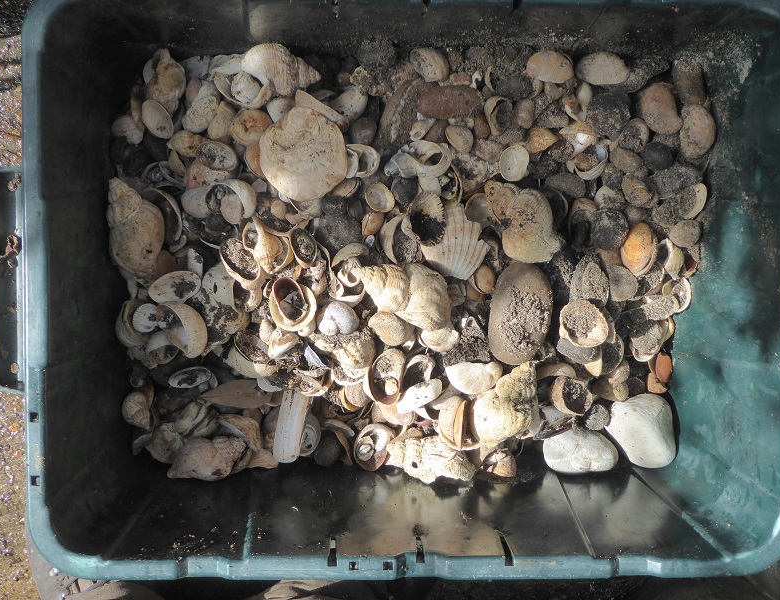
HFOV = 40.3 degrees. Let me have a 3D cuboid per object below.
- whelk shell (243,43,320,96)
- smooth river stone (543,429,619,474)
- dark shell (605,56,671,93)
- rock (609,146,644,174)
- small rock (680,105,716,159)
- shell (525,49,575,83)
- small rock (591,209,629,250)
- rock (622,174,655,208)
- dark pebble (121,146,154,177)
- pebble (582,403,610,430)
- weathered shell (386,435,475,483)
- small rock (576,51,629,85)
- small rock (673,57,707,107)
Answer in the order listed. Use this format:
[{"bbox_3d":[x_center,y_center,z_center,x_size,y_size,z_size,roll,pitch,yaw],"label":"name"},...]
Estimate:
[{"bbox_3d":[-0.097,-0.205,0.945,0.073,0.042,0.044,12,93,-2],"label":"whelk shell"},{"bbox_3d":[0.163,0.129,0.909,0.065,0.039,0.040,5,96,-3],"label":"smooth river stone"},{"bbox_3d":[0.202,-0.183,0.868,0.056,0.021,0.022,-24,97,0],"label":"dark shell"},{"bbox_3d":[0.195,-0.115,0.872,0.030,0.019,0.020,30,94,-5],"label":"rock"},{"bbox_3d":[0.252,-0.137,0.868,0.029,0.022,0.044,5,95,-2],"label":"small rock"},{"bbox_3d":[0.131,-0.190,0.865,0.039,0.021,0.025,8,95,-2],"label":"shell"},{"bbox_3d":[0.180,-0.057,0.874,0.033,0.022,0.031,20,95,-4],"label":"small rock"},{"bbox_3d":[0.204,-0.089,0.872,0.033,0.018,0.022,40,93,-6],"label":"rock"},{"bbox_3d":[-0.230,-0.127,0.970,0.028,0.022,0.030,0,93,-1],"label":"dark pebble"},{"bbox_3d":[0.175,0.100,0.904,0.021,0.018,0.022,-30,97,1],"label":"pebble"},{"bbox_3d":[0.036,0.142,0.955,0.080,0.038,0.038,20,92,-2],"label":"weathered shell"},{"bbox_3d":[0.173,-0.189,0.865,0.043,0.022,0.026,3,95,-2],"label":"small rock"},{"bbox_3d":[0.271,-0.197,0.962,0.027,0.025,0.050,-8,93,-1],"label":"small rock"}]

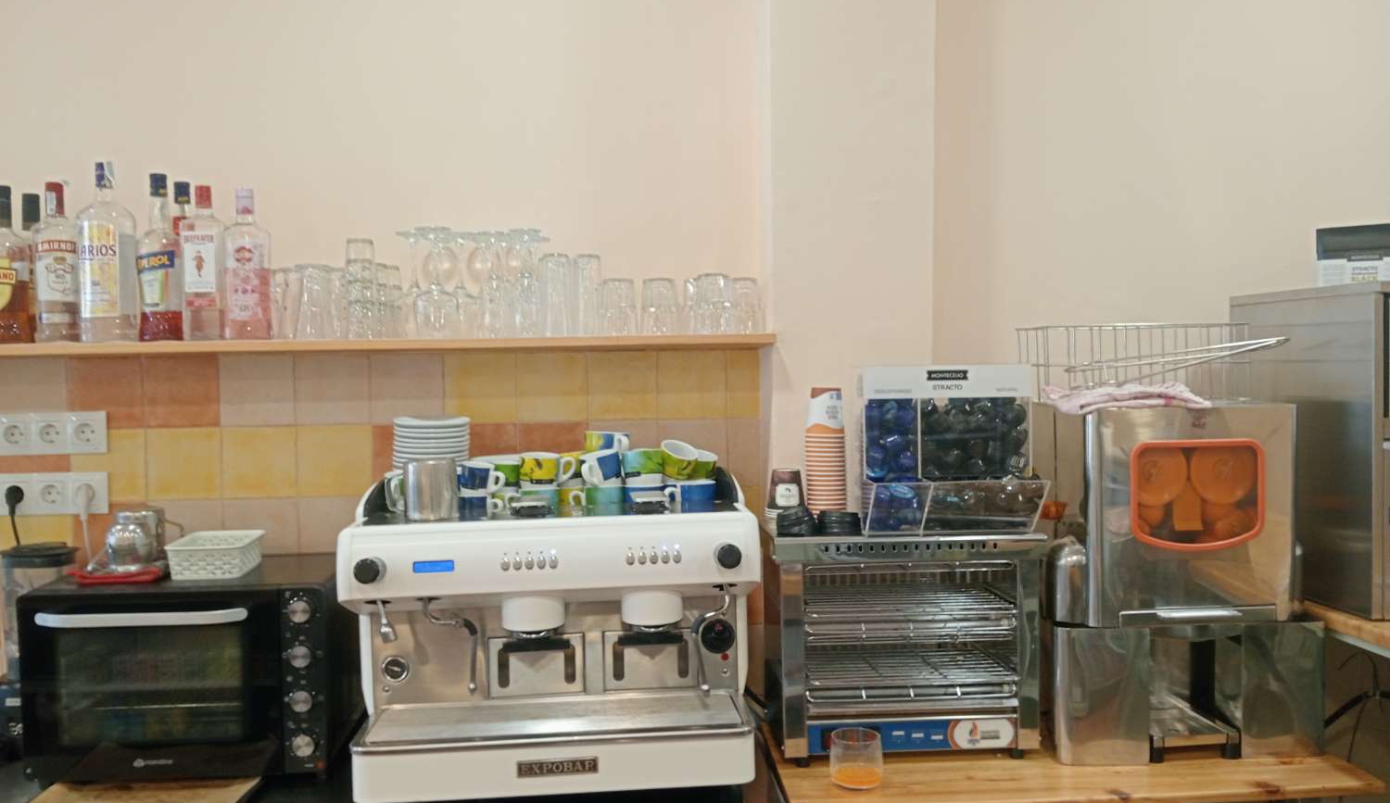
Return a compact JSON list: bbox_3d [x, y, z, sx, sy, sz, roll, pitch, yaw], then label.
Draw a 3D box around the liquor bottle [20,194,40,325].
[{"bbox_3d":[-1.299,-0.259,2.200,0.085,0.295,0.085,-1,2,0],"label":"liquor bottle"}]

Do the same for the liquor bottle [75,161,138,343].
[{"bbox_3d":[-1.114,-0.282,2.135,0.102,0.342,0.098,-1,2,0],"label":"liquor bottle"}]

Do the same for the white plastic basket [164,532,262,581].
[{"bbox_3d":[-0.894,0.290,2.115,0.137,0.060,0.195,-1,2,-6],"label":"white plastic basket"}]

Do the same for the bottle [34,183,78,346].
[{"bbox_3d":[-1.232,-0.269,2.174,0.085,0.304,0.085,-3,4,-27],"label":"bottle"}]

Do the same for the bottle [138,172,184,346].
[{"bbox_3d":[-1.012,-0.273,2.130,0.078,0.316,0.078,-1,2,2],"label":"bottle"}]

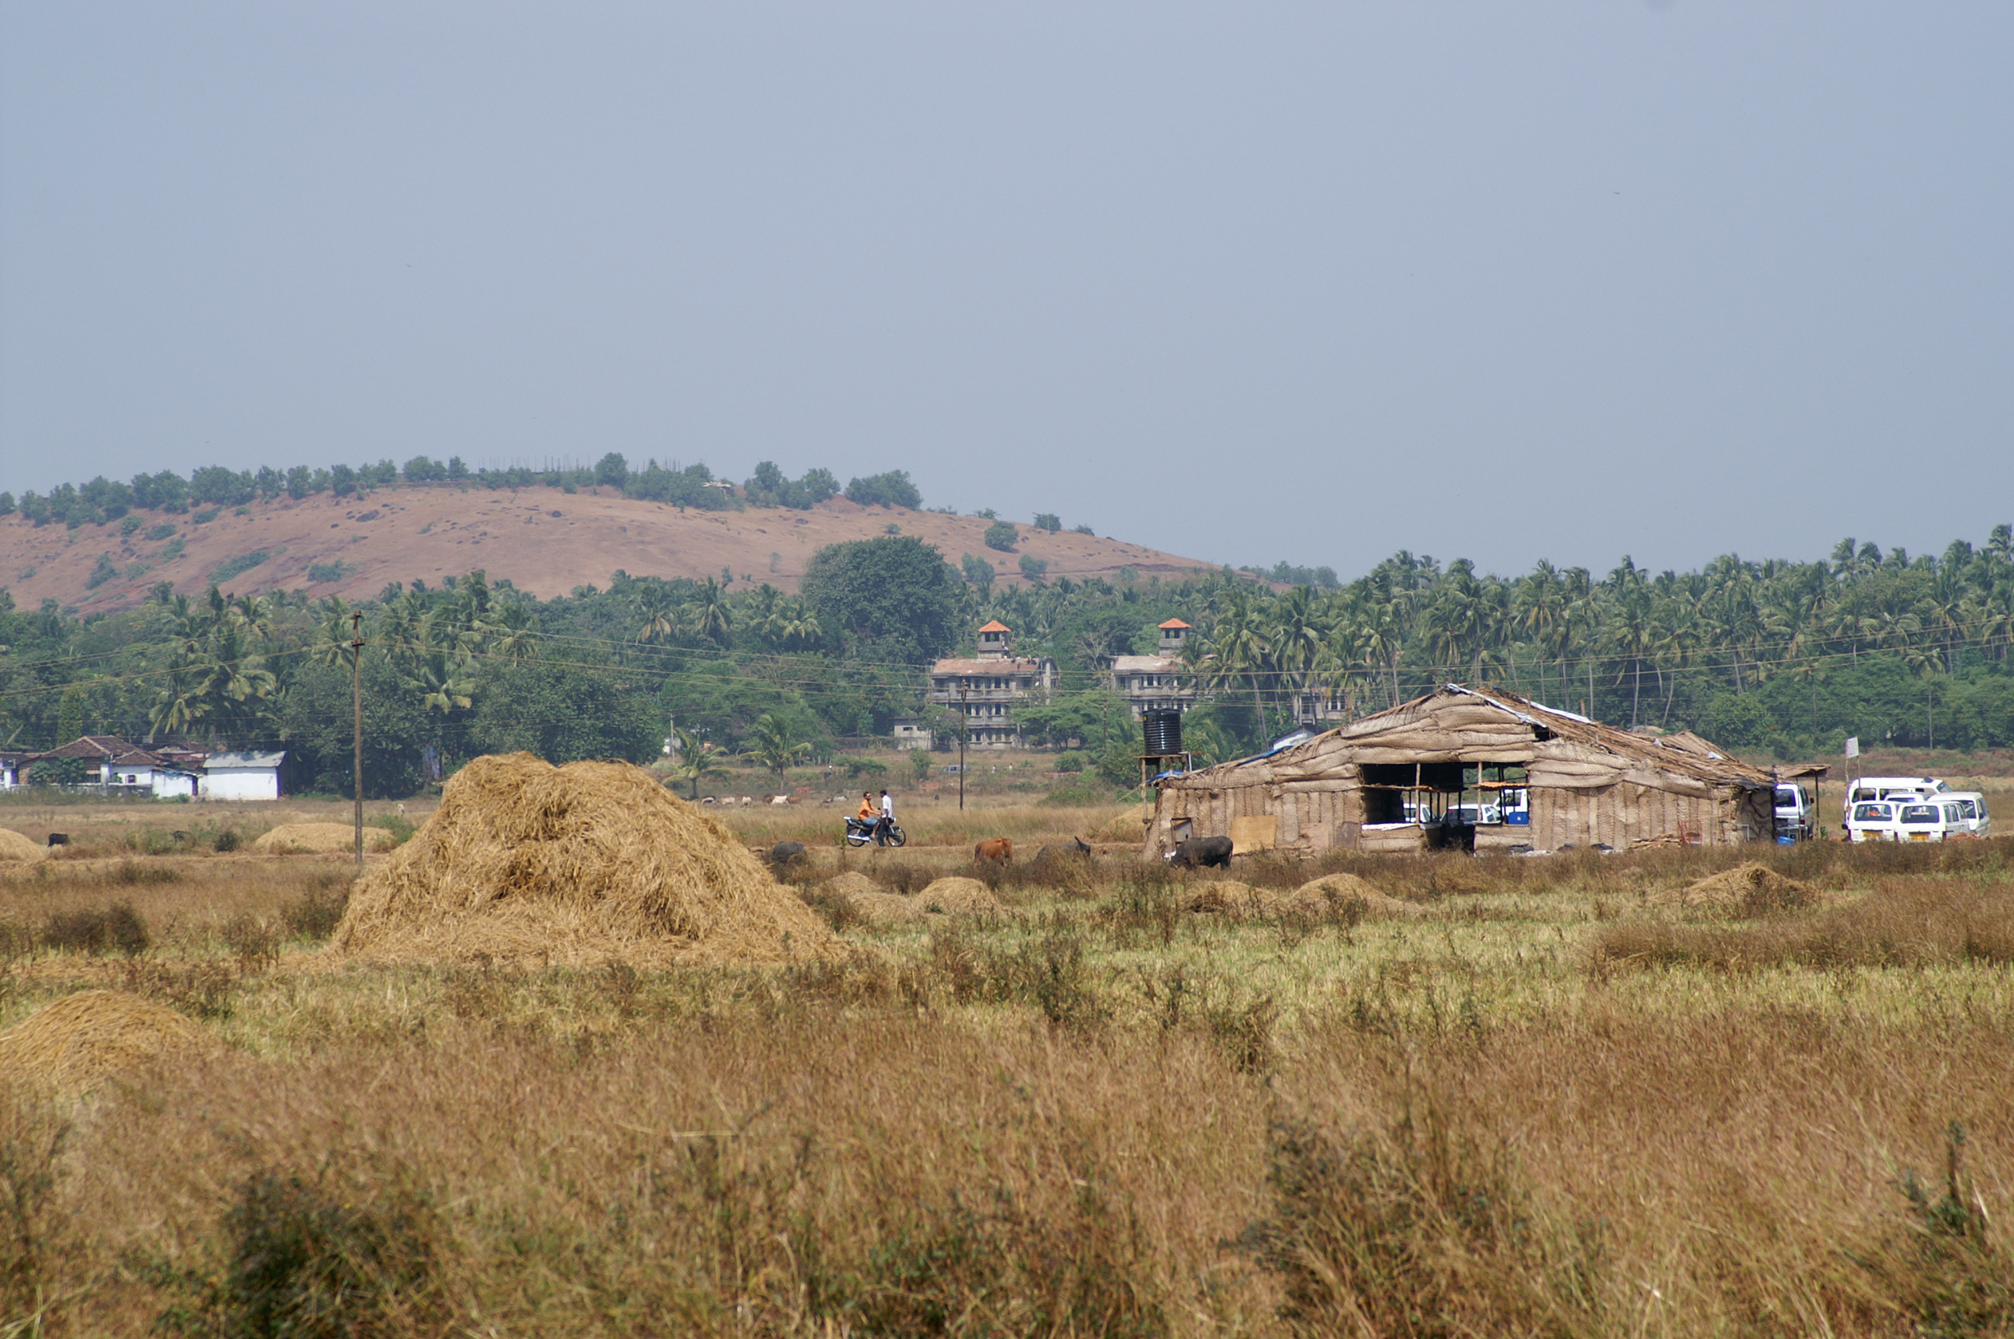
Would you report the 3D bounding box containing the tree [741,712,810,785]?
[{"bbox_3d":[-20.560,7.202,780.000,5.900,6.800,5.900,0,-1,0],"label":"tree"}]

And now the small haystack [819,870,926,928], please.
[{"bbox_3d":[-2.327,3.913,150.000,1.750,0.920,1.650,0,-1,0],"label":"small haystack"}]

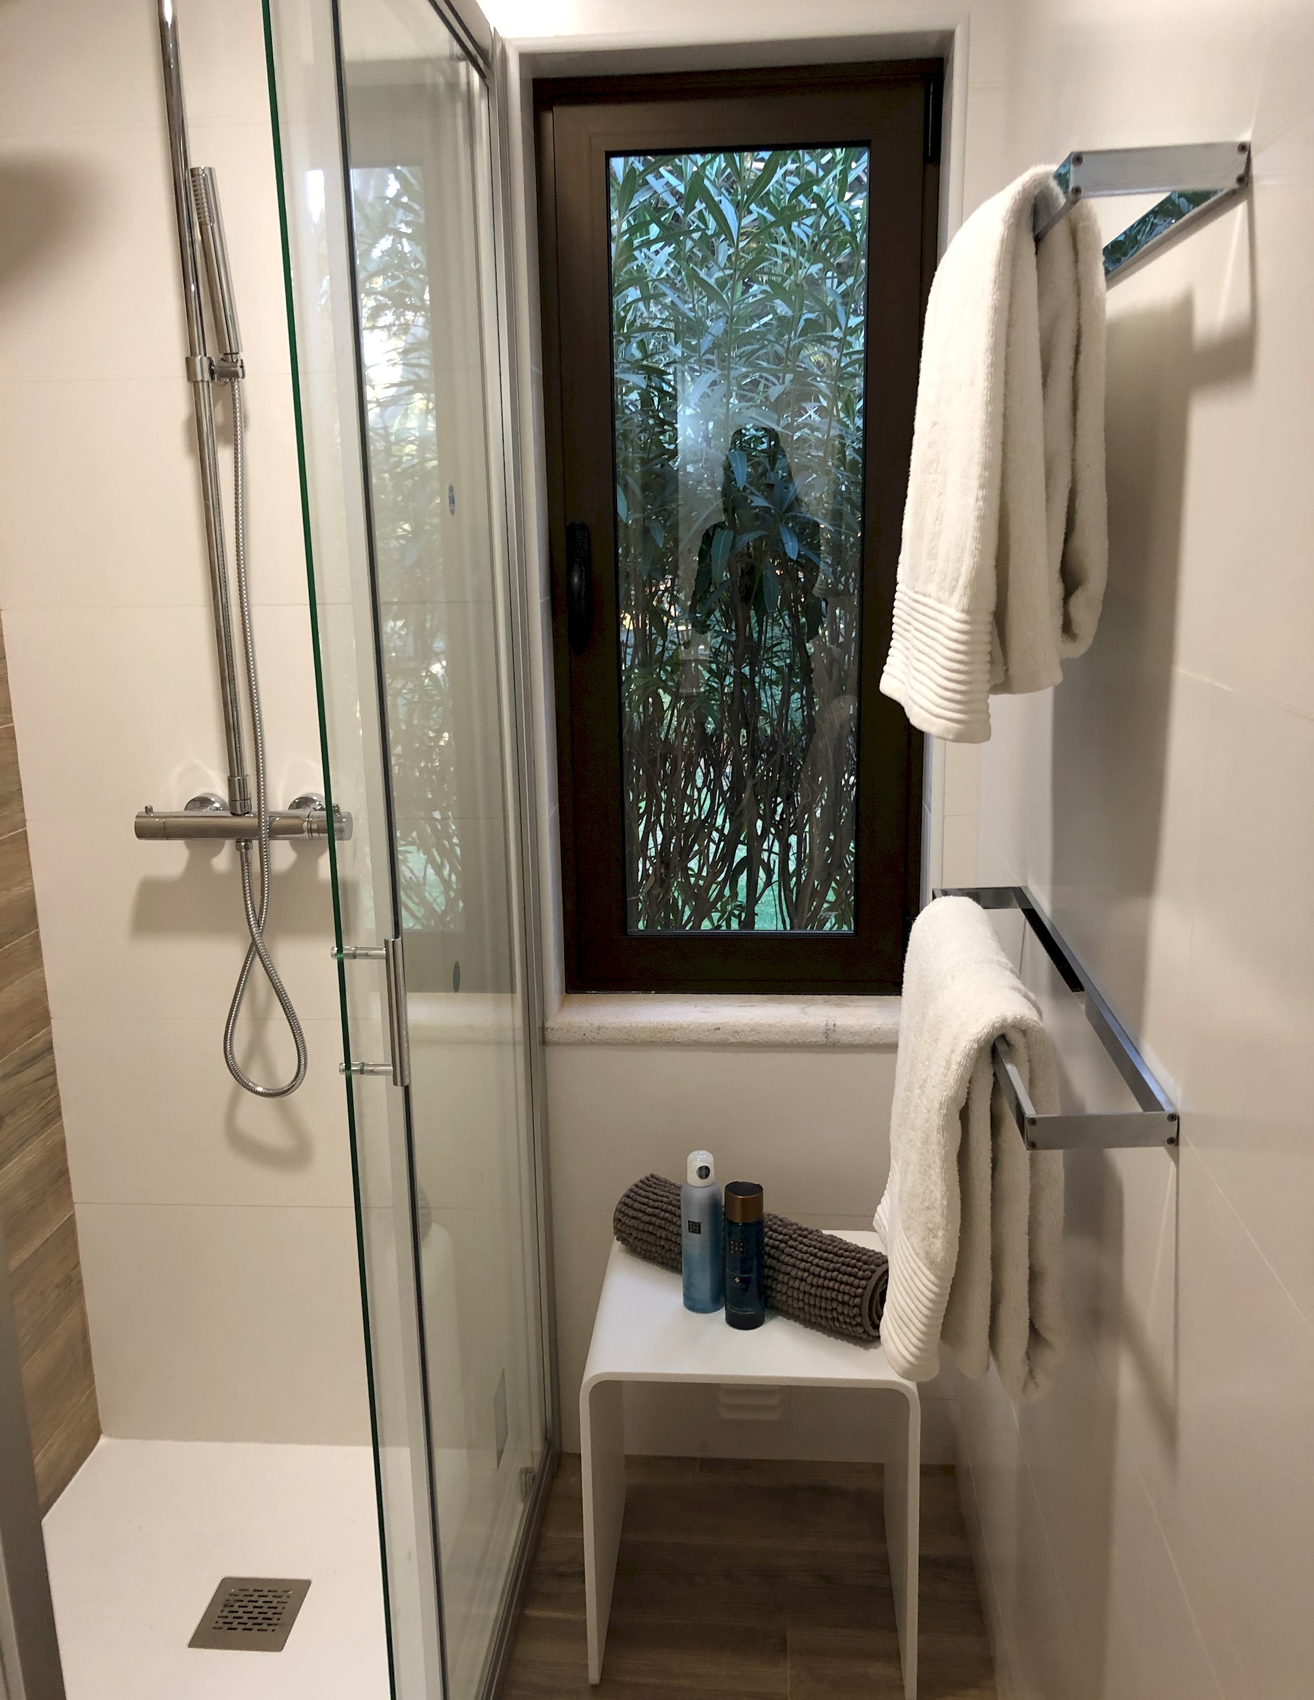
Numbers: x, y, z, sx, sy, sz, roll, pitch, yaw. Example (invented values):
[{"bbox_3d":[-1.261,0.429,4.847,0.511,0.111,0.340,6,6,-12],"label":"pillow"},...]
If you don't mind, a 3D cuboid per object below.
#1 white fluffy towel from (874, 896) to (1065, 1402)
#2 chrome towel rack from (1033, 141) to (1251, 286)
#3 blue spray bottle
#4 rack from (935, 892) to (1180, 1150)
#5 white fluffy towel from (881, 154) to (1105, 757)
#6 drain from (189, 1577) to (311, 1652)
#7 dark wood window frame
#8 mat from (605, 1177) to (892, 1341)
[{"bbox_3d":[0.277,0.259,1.324,0.135,0.377,0.450,0,13,5],"label":"white fluffy towel"},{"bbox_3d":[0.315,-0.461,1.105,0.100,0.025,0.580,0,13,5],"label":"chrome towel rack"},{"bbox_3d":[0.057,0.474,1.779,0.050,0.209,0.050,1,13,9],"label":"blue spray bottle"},{"bbox_3d":[0.328,0.121,1.259,0.102,0.025,0.597,0,13,5],"label":"rack"},{"bbox_3d":[0.267,-0.305,1.171,0.124,0.403,0.485,0,13,5],"label":"white fluffy towel"},{"bbox_3d":[-0.540,1.021,1.890,0.125,0.010,0.125,0,13,5],"label":"drain"},{"bbox_3d":[0.116,-0.403,2.005,0.530,1.266,0.070,0,13,5],"label":"dark wood window frame"},{"bbox_3d":[0.125,0.518,1.810,0.388,0.108,0.108,10,17,39],"label":"mat"}]

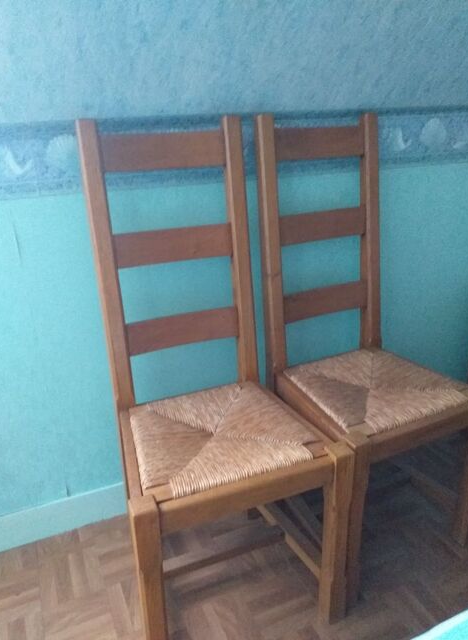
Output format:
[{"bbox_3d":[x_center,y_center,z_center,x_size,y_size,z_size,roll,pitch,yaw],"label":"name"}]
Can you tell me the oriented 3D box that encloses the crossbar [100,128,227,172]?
[{"bbox_3d":[-0.164,-0.398,1.137,0.293,0.081,0.029,-9,14,-19],"label":"crossbar"}]

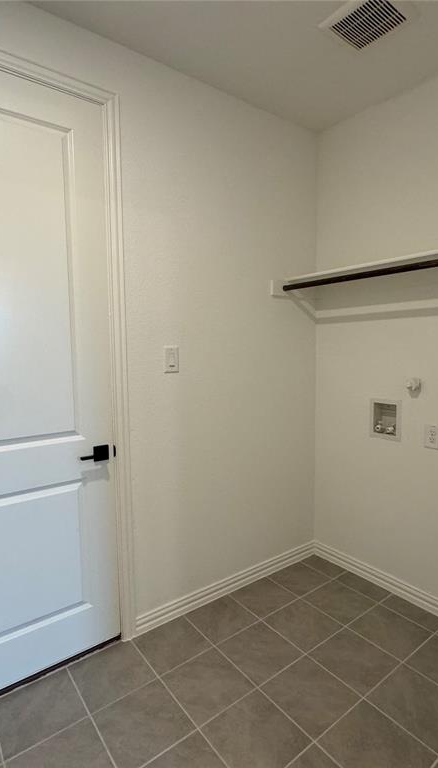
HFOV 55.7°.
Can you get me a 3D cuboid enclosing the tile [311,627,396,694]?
[{"bbox_3d":[0.620,1.267,1.901,0.301,0.010,0.301,-5,7,-37],"label":"tile"}]

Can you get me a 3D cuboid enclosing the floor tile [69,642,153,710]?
[{"bbox_3d":[-0.473,1.284,1.827,0.301,0.010,0.289,-5,7,-37],"label":"floor tile"}]

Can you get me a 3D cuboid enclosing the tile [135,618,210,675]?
[{"bbox_3d":[-0.228,1.266,2.013,0.300,0.013,0.287,-5,7,-37],"label":"tile"}]

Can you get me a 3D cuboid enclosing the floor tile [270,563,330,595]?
[{"bbox_3d":[0.500,1.205,2.559,0.300,0.013,0.281,-5,7,-37],"label":"floor tile"}]

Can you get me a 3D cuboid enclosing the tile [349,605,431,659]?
[{"bbox_3d":[0.862,1.247,2.085,0.301,0.010,0.301,-5,7,-37],"label":"tile"}]

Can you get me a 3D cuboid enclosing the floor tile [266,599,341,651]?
[{"bbox_3d":[0.435,1.246,2.143,0.301,0.010,0.301,-5,7,-37],"label":"floor tile"}]

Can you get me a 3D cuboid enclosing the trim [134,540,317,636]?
[{"bbox_3d":[0.116,1.170,2.447,1.345,0.090,0.013,-5,7,-37],"label":"trim"}]

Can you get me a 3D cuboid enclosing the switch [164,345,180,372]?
[{"bbox_3d":[-0.234,-0.124,2.068,0.087,0.131,0.009,-5,7,-37],"label":"switch"}]

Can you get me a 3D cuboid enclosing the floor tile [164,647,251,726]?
[{"bbox_3d":[-0.048,1.286,1.777,0.300,0.013,0.300,-5,7,-37],"label":"floor tile"}]

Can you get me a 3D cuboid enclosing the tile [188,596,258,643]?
[{"bbox_3d":[0.014,1.245,2.196,0.300,0.013,0.287,-5,7,-37],"label":"tile"}]

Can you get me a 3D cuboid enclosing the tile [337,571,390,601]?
[{"bbox_3d":[0.855,1.210,2.459,0.136,0.013,0.300,-5,7,-37],"label":"tile"}]

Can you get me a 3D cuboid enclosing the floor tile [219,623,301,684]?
[{"bbox_3d":[0.194,1.266,1.960,0.300,0.013,0.300,-5,7,-37],"label":"floor tile"}]

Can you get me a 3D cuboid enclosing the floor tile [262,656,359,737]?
[{"bbox_3d":[0.378,1.286,1.717,0.301,0.010,0.301,-5,7,-37],"label":"floor tile"}]

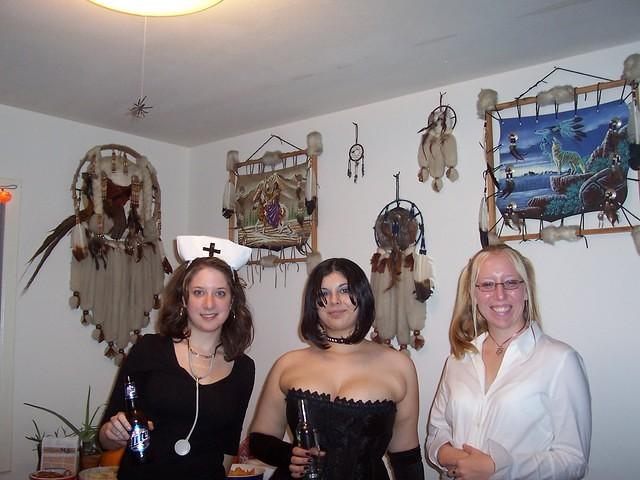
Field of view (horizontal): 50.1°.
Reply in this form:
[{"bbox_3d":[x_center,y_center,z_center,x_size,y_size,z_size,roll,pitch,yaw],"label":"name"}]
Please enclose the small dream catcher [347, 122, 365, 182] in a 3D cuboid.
[{"bbox_3d":[0.122,-0.295,2.316,0.069,0.203,0.020,-5,-8,39],"label":"small dream catcher"}]

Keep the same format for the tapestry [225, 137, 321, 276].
[{"bbox_3d":[-0.184,-0.112,2.532,0.475,0.540,0.050,-5,-8,39],"label":"tapestry"}]

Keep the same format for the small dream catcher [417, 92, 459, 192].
[{"bbox_3d":[0.362,-0.298,2.104,0.138,0.307,0.040,-5,-8,39],"label":"small dream catcher"}]

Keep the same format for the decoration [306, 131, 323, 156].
[{"bbox_3d":[-0.020,-0.339,2.412,0.053,0.088,0.050,-5,-8,39],"label":"decoration"}]

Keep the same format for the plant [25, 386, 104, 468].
[{"bbox_3d":[-0.810,0.623,2.170,0.250,0.300,0.200,2,-6,-20],"label":"plant"}]

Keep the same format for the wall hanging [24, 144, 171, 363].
[{"bbox_3d":[-0.785,0.047,2.505,0.090,0.800,0.580,-5,-8,39],"label":"wall hanging"}]

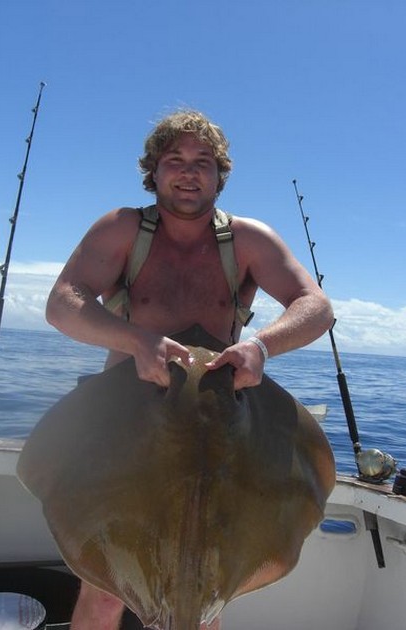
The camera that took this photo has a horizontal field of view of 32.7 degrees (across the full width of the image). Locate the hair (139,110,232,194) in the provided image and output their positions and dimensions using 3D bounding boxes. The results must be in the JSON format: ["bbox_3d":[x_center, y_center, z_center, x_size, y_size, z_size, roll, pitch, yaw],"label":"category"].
[{"bbox_3d":[-0.045,-0.421,1.790,0.237,0.222,0.235,4,-2,-5],"label":"hair"}]

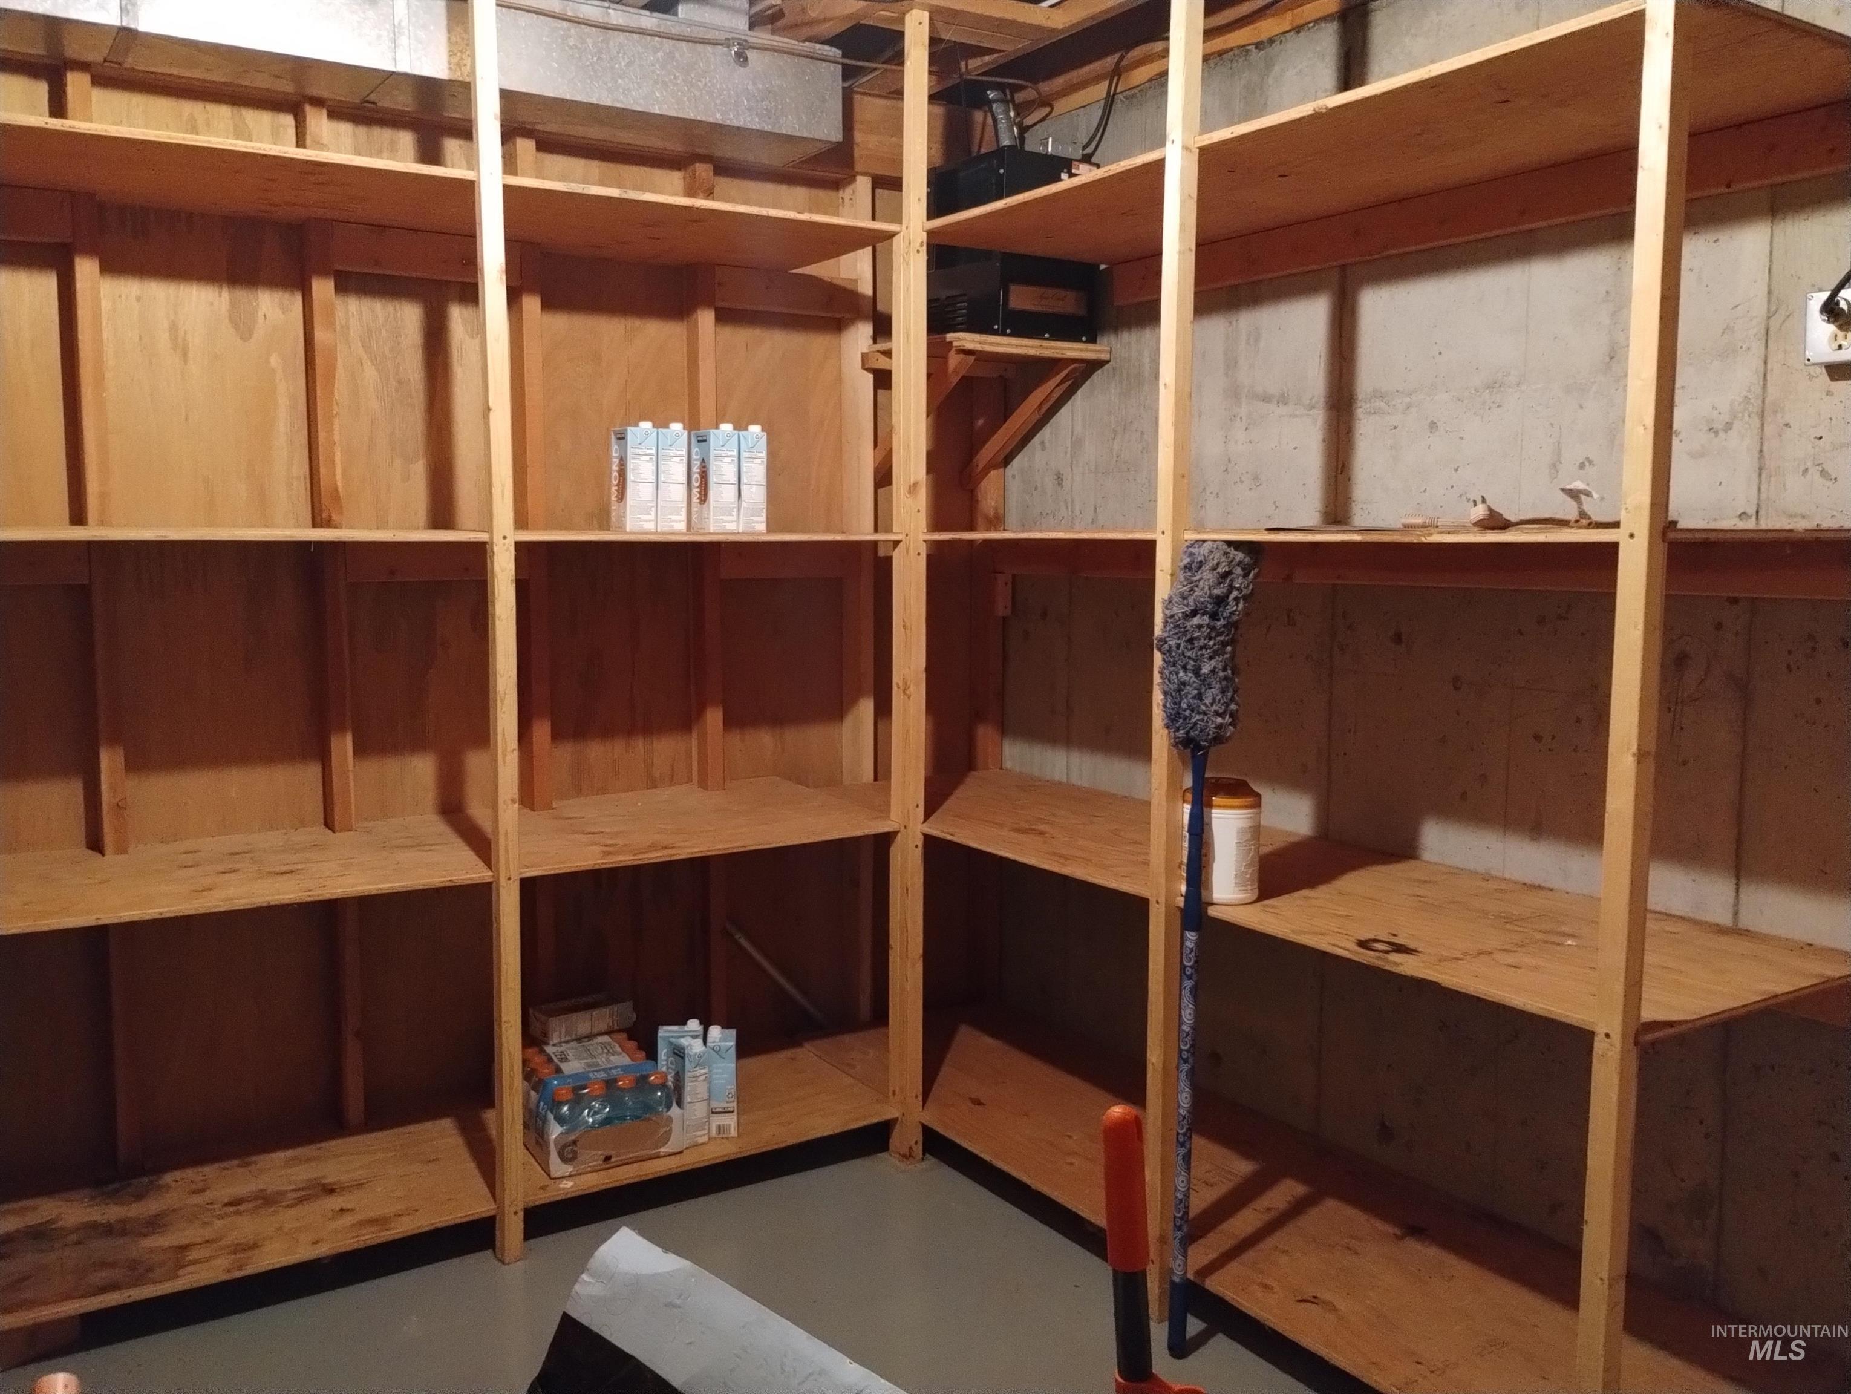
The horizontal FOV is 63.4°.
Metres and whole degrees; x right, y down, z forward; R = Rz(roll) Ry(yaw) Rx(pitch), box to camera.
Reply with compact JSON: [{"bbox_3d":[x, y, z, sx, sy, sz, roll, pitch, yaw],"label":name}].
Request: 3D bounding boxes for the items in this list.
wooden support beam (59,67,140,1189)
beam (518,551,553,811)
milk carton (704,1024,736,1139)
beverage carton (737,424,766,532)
[{"bbox_3d":[-1.533,-0.101,2.799,0.038,2.039,0.089,-4,7,-33],"label":"wooden support beam"},{"bbox_3d":[-0.851,-0.049,3.263,0.038,0.587,0.090,-3,7,-32],"label":"beam"},{"bbox_3d":[-0.412,0.785,3.073,0.058,0.208,0.087,0,6,-4],"label":"milk carton"},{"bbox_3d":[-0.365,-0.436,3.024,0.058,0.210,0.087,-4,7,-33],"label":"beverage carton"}]

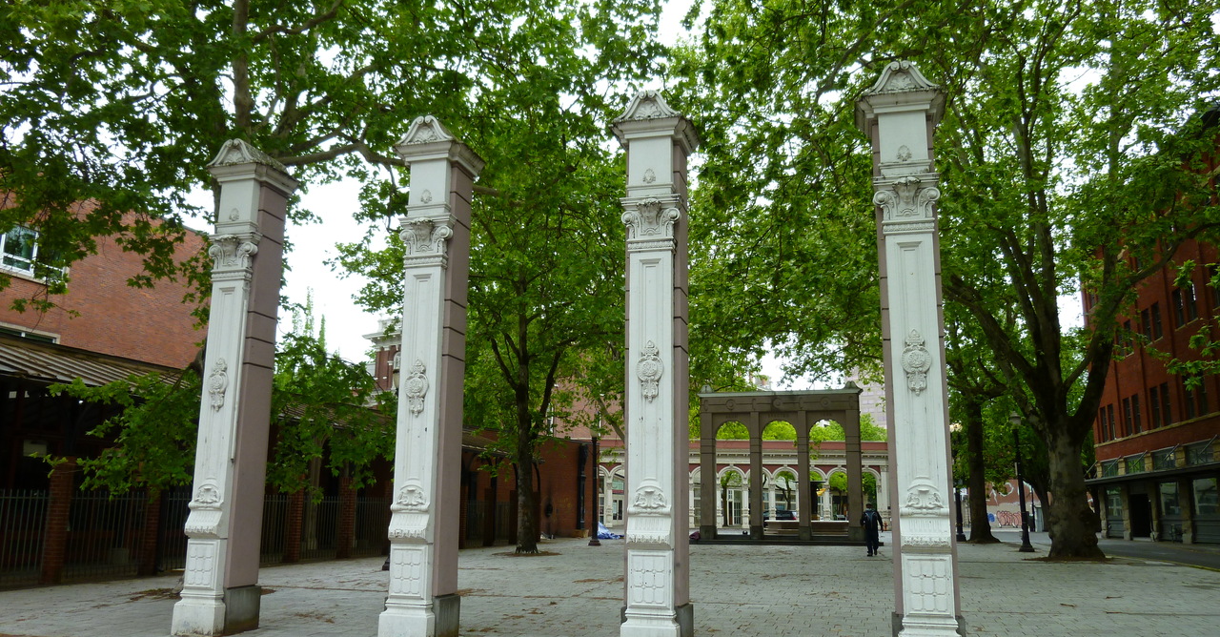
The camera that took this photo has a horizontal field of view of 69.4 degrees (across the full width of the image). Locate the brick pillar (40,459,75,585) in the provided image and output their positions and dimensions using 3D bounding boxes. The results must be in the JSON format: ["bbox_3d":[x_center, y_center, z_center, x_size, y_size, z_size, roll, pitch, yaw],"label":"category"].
[{"bbox_3d":[-10.959,4.041,17.540,0.316,2.354,0.316,-3,-12,15],"label":"brick pillar"}]

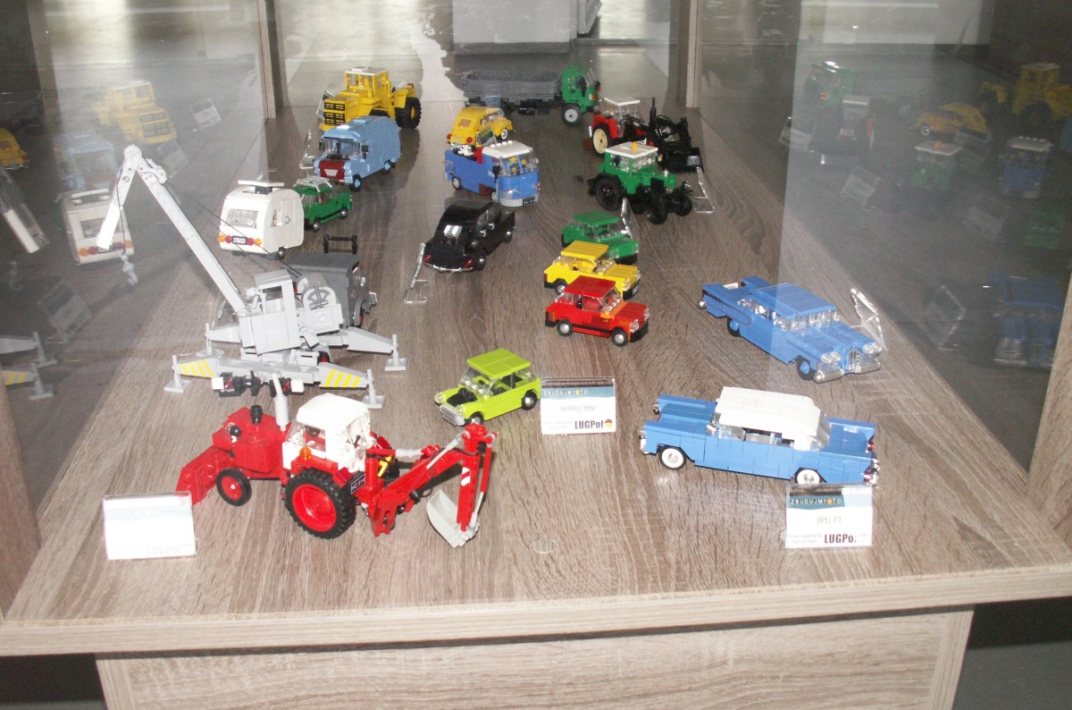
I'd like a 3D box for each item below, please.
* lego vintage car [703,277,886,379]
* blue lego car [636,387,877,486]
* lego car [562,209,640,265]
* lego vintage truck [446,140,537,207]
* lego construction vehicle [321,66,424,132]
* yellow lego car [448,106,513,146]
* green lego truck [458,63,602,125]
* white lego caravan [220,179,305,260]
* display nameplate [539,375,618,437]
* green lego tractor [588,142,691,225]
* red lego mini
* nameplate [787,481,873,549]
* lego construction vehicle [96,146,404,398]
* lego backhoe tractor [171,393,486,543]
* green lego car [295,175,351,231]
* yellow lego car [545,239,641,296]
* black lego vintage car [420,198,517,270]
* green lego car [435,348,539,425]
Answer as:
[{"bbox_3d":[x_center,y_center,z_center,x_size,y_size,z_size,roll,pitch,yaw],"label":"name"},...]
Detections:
[{"bbox_3d":[0.204,-0.030,0.884,0.051,0.042,0.158,-14,30,-25],"label":"lego vintage car"},{"bbox_3d":[0.148,0.052,0.718,0.152,0.047,0.048,8,28,15],"label":"blue lego car"},{"bbox_3d":[0.062,-0.112,1.048,0.035,0.041,0.078,-18,32,-31],"label":"lego car"},{"bbox_3d":[-0.044,-0.206,1.211,0.121,0.054,0.045,22,34,38],"label":"lego vintage truck"},{"bbox_3d":[-0.222,-0.335,1.437,0.078,0.088,0.150,12,29,22],"label":"lego construction vehicle"},{"bbox_3d":[-0.074,-0.299,1.408,0.044,0.049,0.095,17,31,30],"label":"yellow lego car"},{"bbox_3d":[-0.007,-0.367,1.518,0.188,0.072,0.066,4,26,8],"label":"green lego truck"},{"bbox_3d":[-0.262,-0.132,1.046,0.051,0.072,0.082,7,14,13],"label":"white lego caravan"},{"bbox_3d":[0.030,0.035,0.766,0.052,0.034,0.023,-1,27,-2],"label":"display nameplate"},{"bbox_3d":[0.111,-0.188,1.167,0.117,0.069,0.054,23,35,38],"label":"green lego tractor"},{"bbox_3d":[0.051,-0.036,0.880,0.077,0.040,0.037,11,28,22],"label":"red lego mini"},{"bbox_3d":[0.168,0.090,0.624,0.051,0.036,0.020,-1,26,-1],"label":"nameplate"},{"bbox_3d":[-0.186,-0.080,0.805,0.178,0.187,0.175,4,26,9],"label":"lego construction vehicle"},{"bbox_3d":[-0.126,0.060,0.660,0.199,0.087,0.062,11,29,21],"label":"lego backhoe tractor"},{"bbox_3d":[-0.231,-0.160,1.139,0.035,0.046,0.077,13,30,24],"label":"green lego car"},{"bbox_3d":[0.051,-0.073,0.956,0.077,0.040,0.037,10,28,21],"label":"yellow lego car"},{"bbox_3d":[-0.063,-0.118,1.034,0.047,0.051,0.131,9,27,17],"label":"black lego vintage car"},{"bbox_3d":[-0.036,0.024,0.760,0.069,0.038,0.036,-20,32,-34],"label":"green lego car"}]

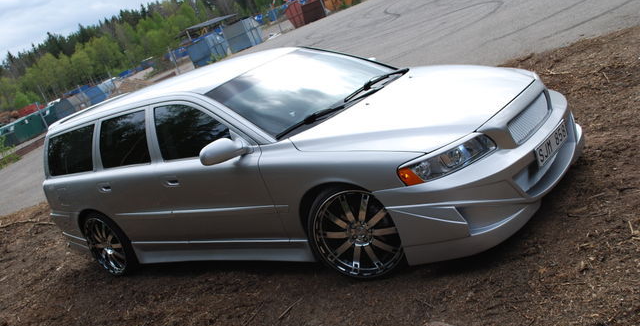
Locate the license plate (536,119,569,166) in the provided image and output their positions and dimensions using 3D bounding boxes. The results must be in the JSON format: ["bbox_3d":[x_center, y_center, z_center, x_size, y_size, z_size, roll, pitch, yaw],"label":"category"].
[{"bbox_3d":[1.372,-0.115,3.783,0.020,0.110,0.520,-9,16,41],"label":"license plate"}]

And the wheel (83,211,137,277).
[{"bbox_3d":[-1.795,0.674,5.628,0.580,0.580,0.220,-8,18,41],"label":"wheel"}]

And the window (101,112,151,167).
[{"bbox_3d":[-1.555,-0.167,5.105,0.718,0.407,0.040,-8,-6,41],"label":"window"}]

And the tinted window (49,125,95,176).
[{"bbox_3d":[-2.182,-0.087,5.651,0.815,0.387,0.040,-8,-6,41],"label":"tinted window"}]

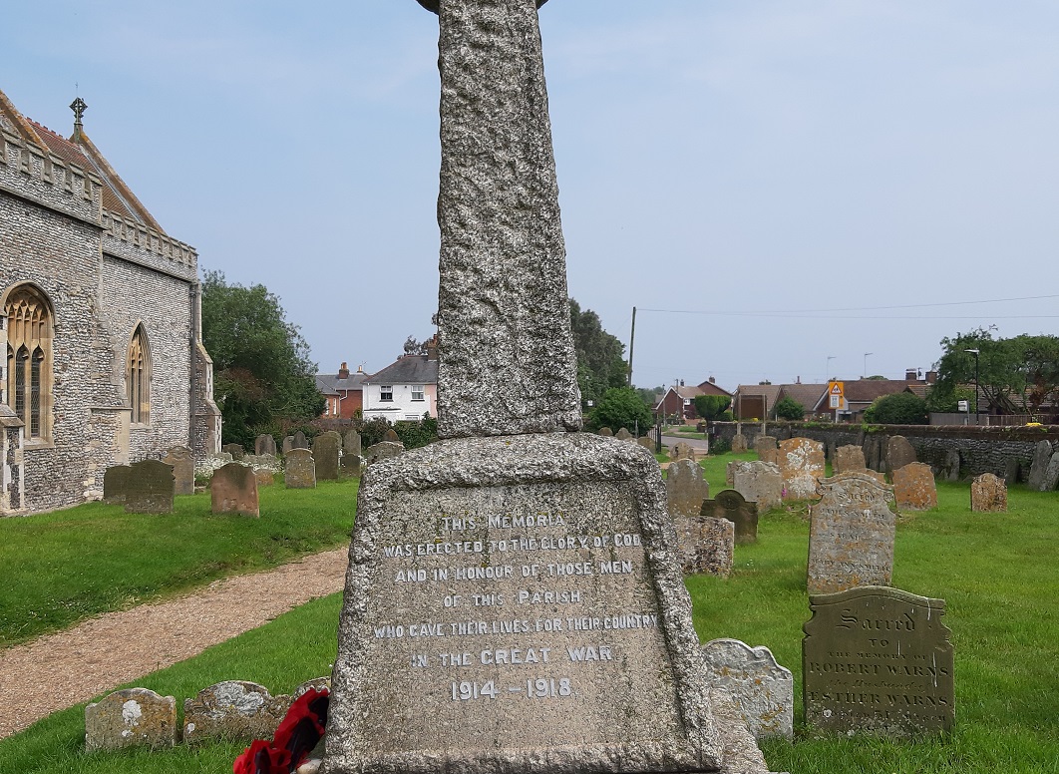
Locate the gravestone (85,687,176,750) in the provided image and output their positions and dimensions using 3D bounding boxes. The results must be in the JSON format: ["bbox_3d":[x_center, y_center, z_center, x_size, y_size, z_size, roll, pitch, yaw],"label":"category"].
[{"bbox_3d":[-1.782,1.485,4.926,0.395,0.265,0.090,0,-2,7],"label":"gravestone"}]

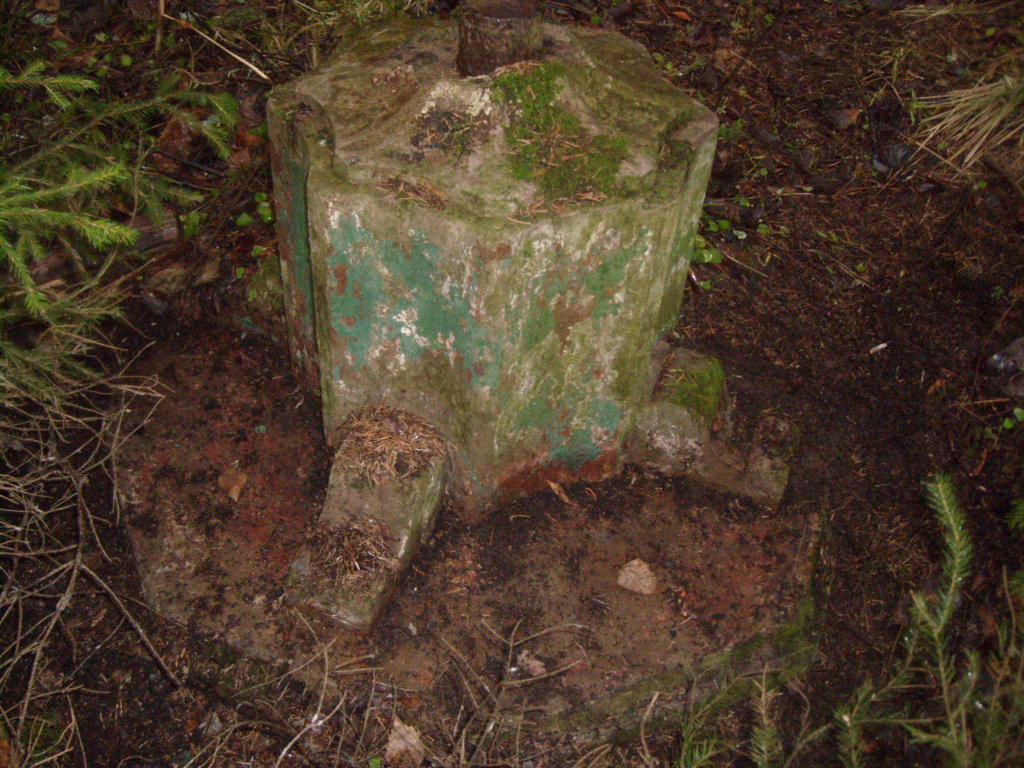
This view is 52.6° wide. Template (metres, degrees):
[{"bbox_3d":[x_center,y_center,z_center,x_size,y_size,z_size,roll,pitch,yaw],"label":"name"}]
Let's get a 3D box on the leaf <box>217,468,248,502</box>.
[{"bbox_3d":[-0.426,0.158,1.579,0.042,0.013,0.052,-12,44,-16],"label":"leaf"}]

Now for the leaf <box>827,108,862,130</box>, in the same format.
[{"bbox_3d":[0.841,-0.673,2.615,0.085,0.020,0.070,3,41,-2],"label":"leaf"}]

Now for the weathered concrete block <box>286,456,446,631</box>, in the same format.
[{"bbox_3d":[-0.195,0.194,1.478,0.142,0.144,0.270,16,42,13],"label":"weathered concrete block"}]

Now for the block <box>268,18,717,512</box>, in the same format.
[{"bbox_3d":[-0.036,-0.216,1.643,0.630,0.564,0.630,16,42,13],"label":"block"}]

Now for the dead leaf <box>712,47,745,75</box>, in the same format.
[{"bbox_3d":[0.596,-0.894,2.846,0.080,0.020,0.085,3,41,-2],"label":"dead leaf"}]

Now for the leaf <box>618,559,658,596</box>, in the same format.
[{"bbox_3d":[0.190,0.276,1.518,0.059,0.015,0.055,23,44,20],"label":"leaf"}]

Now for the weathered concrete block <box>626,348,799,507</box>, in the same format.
[{"bbox_3d":[0.338,0.063,1.678,0.264,0.144,0.144,16,42,13],"label":"weathered concrete block"}]

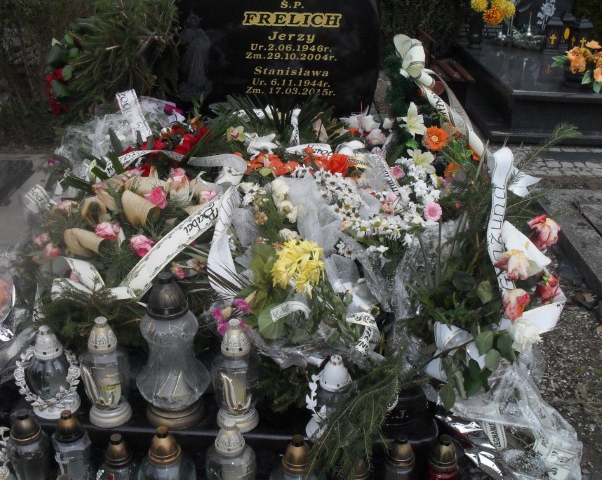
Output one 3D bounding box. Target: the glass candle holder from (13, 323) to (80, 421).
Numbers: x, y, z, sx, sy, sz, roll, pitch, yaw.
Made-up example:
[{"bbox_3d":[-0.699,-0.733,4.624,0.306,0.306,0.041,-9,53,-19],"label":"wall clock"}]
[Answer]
[{"bbox_3d":[-0.550,0.283,1.404,0.140,0.225,0.115,-3,24,-7],"label":"glass candle holder"}]

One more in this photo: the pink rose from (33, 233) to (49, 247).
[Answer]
[{"bbox_3d":[-0.794,-0.002,1.980,0.044,0.038,0.042,4,21,11],"label":"pink rose"}]

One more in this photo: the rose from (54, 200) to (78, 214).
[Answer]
[{"bbox_3d":[-0.757,-0.104,2.080,0.066,0.042,0.055,2,21,6],"label":"rose"}]

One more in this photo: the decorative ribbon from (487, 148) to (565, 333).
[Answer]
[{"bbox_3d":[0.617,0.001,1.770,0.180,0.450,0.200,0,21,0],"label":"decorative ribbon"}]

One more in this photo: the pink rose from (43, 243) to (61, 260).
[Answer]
[{"bbox_3d":[-0.714,0.033,1.860,0.052,0.050,0.050,-14,29,-30],"label":"pink rose"}]

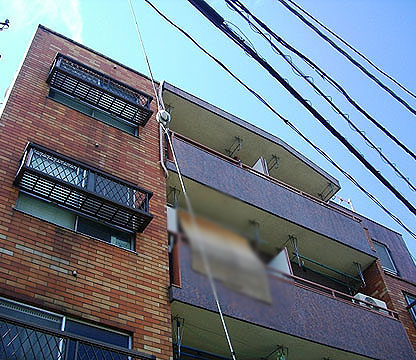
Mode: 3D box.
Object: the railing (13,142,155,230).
[{"bbox_3d":[-1.738,0.134,7.674,1.958,0.611,0.320,24,-57,-23],"label":"railing"}]

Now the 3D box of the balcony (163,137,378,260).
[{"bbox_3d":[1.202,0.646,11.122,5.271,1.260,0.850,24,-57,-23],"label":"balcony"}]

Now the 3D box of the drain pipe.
[{"bbox_3d":[-0.905,-1.135,10.439,0.168,3.272,0.170,-3,-51,-4],"label":"drain pipe"}]

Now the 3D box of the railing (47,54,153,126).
[{"bbox_3d":[-1.971,-1.664,9.872,1.958,0.608,0.320,24,-57,-23],"label":"railing"}]

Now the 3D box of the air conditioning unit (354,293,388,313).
[{"bbox_3d":[3.306,2.678,10.671,0.796,0.550,0.300,24,-57,-23],"label":"air conditioning unit"}]

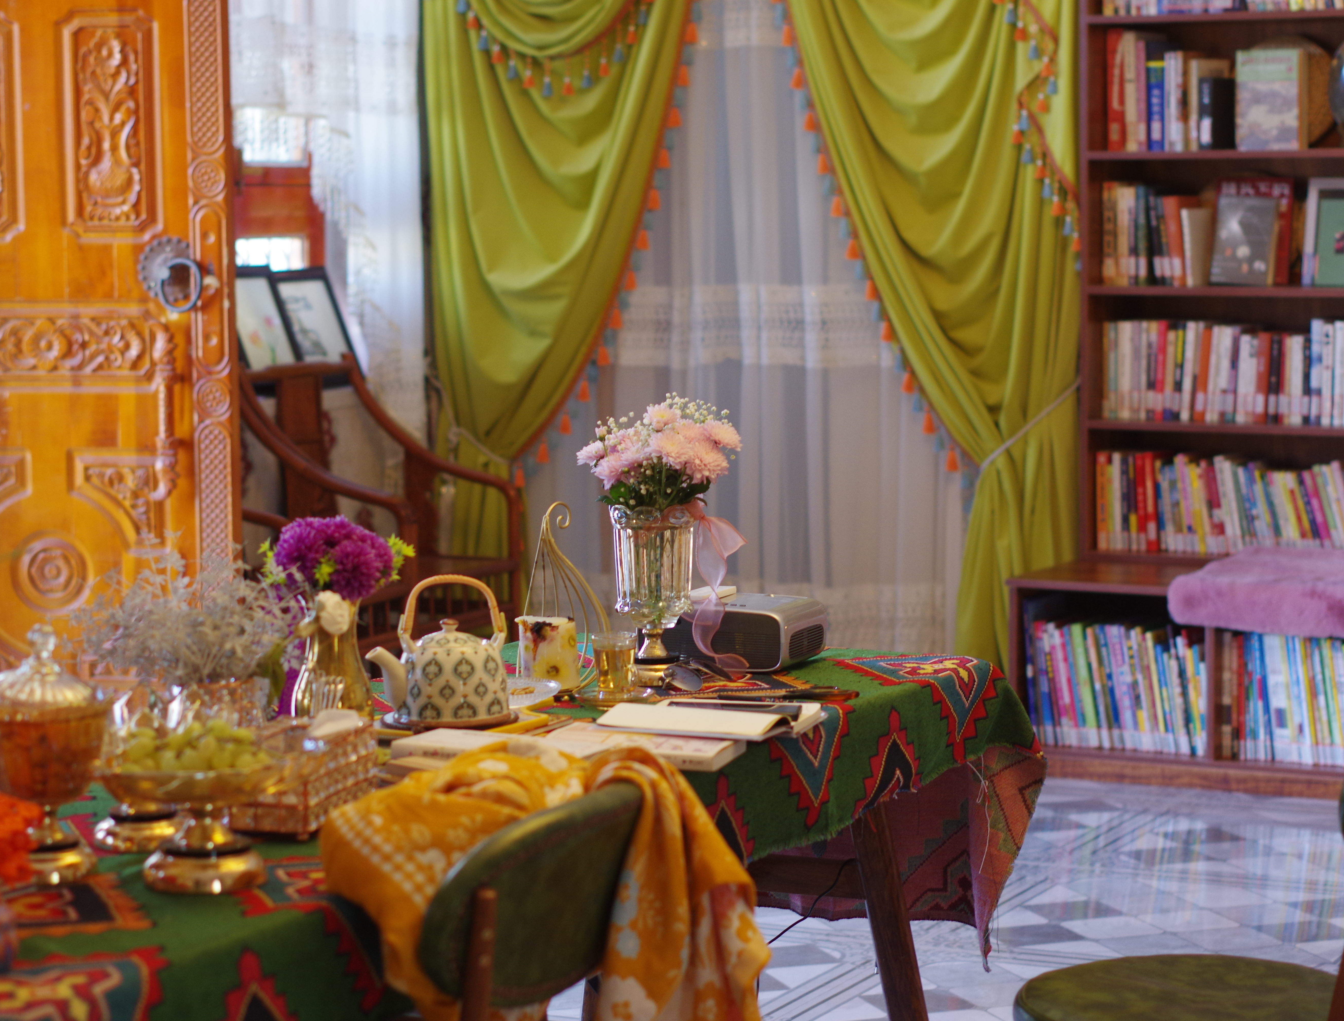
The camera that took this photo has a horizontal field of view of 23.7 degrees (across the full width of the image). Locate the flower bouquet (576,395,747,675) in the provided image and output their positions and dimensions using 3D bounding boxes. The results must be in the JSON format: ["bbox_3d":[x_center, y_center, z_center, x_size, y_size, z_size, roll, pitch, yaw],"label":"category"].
[{"bbox_3d":[-0.013,0.036,4.110,0.218,0.365,0.205,-1,6,0],"label":"flower bouquet"}]

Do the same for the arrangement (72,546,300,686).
[{"bbox_3d":[-0.540,0.138,3.560,0.255,0.157,0.230,-1,6,0],"label":"arrangement"}]

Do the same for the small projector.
[{"bbox_3d":[0.085,0.158,4.298,0.205,0.080,0.200,2,7,20],"label":"small projector"}]

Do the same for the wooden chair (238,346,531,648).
[{"bbox_3d":[-0.659,0.147,7.322,0.500,0.975,0.570,3,7,28],"label":"wooden chair"}]

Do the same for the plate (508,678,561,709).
[{"bbox_3d":[-0.204,0.230,3.930,0.140,0.022,0.140,-1,6,0],"label":"plate"}]

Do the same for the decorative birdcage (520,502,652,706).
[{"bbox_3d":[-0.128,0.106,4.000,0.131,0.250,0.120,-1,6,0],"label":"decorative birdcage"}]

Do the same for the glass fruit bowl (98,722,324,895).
[{"bbox_3d":[-0.431,0.276,2.985,0.210,0.136,0.210,-1,6,0],"label":"glass fruit bowl"}]

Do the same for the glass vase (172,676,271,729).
[{"bbox_3d":[-0.479,0.230,3.390,0.102,0.108,0.102,-1,5,0],"label":"glass vase"}]

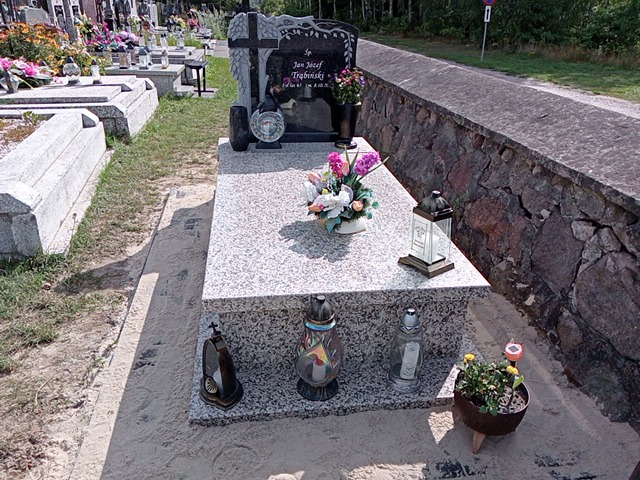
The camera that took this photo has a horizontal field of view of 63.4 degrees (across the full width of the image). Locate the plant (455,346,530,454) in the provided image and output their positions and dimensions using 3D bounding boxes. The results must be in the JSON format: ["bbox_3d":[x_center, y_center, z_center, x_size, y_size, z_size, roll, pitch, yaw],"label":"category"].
[{"bbox_3d":[0.532,0.498,1.630,0.232,0.340,0.232,-2,26,-9],"label":"plant"}]

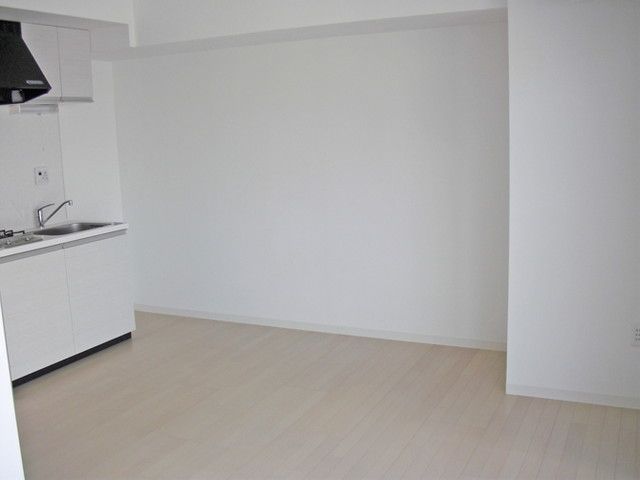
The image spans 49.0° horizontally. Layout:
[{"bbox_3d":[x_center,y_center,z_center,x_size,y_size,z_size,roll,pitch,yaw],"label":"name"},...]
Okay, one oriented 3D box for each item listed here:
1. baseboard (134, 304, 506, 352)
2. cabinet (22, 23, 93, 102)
[{"bbox_3d":[-0.143,0.640,5.203,3.240,0.060,0.018,3,10,26],"label":"baseboard"},{"bbox_3d":[-1.896,-1.179,4.747,0.350,0.510,0.600,3,10,26],"label":"cabinet"}]

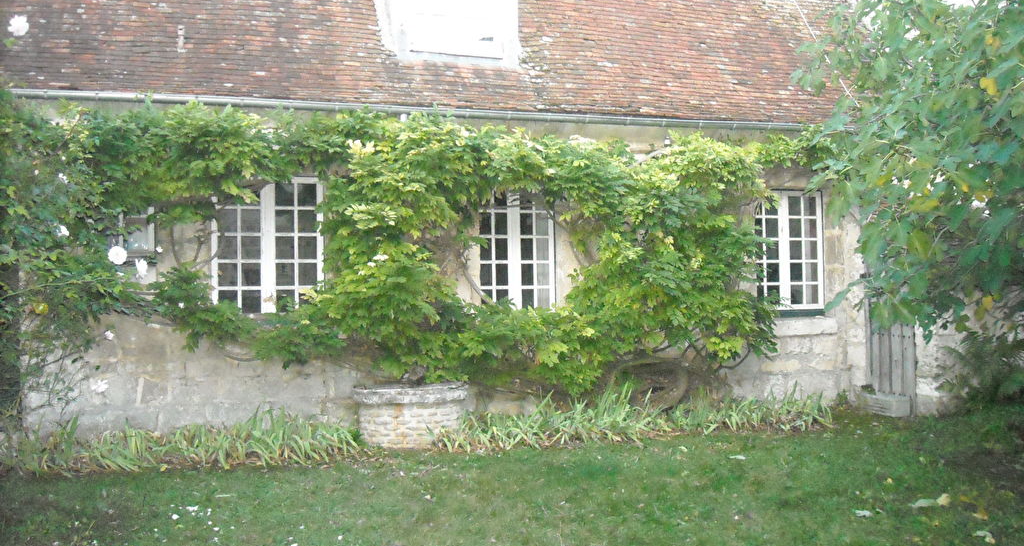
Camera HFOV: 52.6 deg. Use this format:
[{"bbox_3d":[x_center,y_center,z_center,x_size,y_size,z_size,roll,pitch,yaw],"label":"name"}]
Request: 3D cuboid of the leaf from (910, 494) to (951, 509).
[{"bbox_3d":[2.688,1.471,6.650,0.230,0.060,0.150,-1,-2,10],"label":"leaf"}]

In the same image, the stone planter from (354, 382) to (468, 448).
[{"bbox_3d":[-0.948,1.333,9.750,1.070,0.520,1.020,0,-2,-17],"label":"stone planter"}]

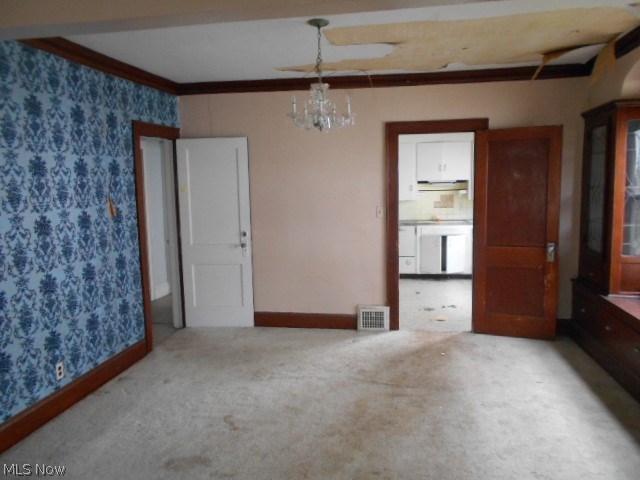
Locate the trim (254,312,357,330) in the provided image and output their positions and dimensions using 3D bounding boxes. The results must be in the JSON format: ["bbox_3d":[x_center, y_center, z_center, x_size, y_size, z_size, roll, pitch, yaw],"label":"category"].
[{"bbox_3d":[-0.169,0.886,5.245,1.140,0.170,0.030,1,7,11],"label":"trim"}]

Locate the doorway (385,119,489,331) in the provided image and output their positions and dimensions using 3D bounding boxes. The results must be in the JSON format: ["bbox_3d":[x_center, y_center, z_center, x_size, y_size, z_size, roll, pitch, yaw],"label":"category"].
[{"bbox_3d":[1.169,-0.102,4.884,0.980,2.160,0.100,1,7,11],"label":"doorway"}]

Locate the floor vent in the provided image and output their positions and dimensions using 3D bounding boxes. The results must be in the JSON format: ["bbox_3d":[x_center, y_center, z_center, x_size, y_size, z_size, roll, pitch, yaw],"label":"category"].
[{"bbox_3d":[0.563,0.843,5.070,0.345,0.275,0.050,1,7,11],"label":"floor vent"}]

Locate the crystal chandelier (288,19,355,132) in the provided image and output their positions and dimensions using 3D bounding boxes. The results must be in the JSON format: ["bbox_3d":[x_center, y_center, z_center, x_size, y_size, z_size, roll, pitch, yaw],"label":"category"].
[{"bbox_3d":[0.002,-1.053,3.108,0.430,0.680,0.430,1,7,11],"label":"crystal chandelier"}]

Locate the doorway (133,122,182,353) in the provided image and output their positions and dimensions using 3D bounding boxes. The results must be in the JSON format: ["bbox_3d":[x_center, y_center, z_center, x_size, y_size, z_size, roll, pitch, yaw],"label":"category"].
[{"bbox_3d":[-1.581,-0.053,4.843,0.140,2.150,0.970,1,7,11],"label":"doorway"}]

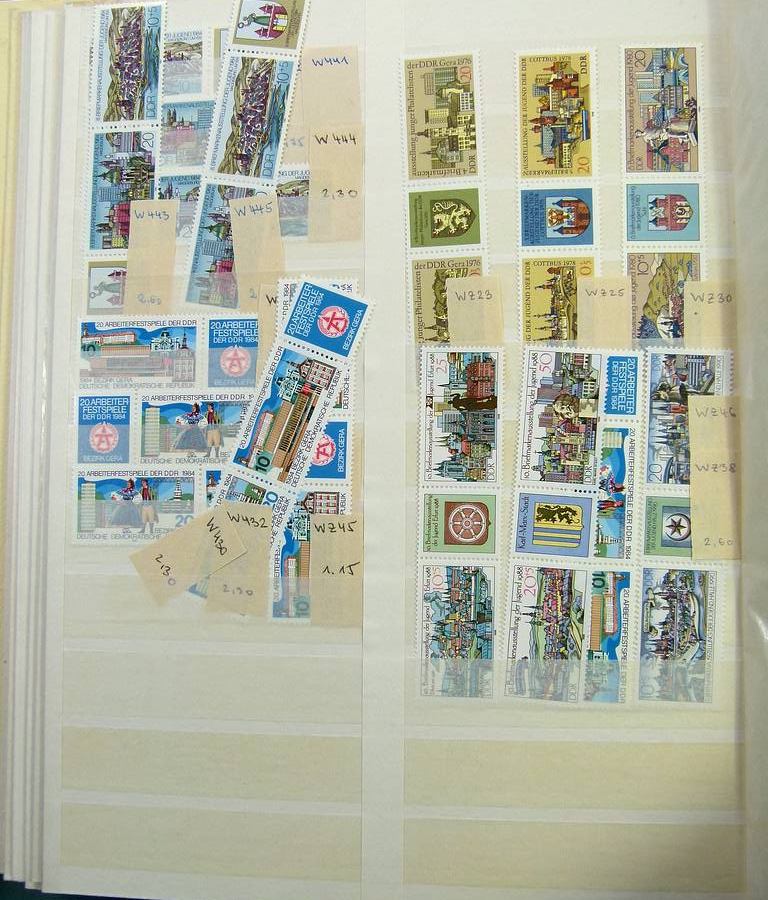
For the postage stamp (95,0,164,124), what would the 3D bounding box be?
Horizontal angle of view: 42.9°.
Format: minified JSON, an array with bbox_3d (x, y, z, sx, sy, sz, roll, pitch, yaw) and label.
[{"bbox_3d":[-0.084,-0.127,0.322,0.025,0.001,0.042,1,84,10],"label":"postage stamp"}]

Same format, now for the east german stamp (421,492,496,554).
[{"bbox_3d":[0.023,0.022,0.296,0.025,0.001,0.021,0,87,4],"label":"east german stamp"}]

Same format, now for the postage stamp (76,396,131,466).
[{"bbox_3d":[-0.094,-0.007,0.329,0.019,0.001,0.024,-1,87,11],"label":"postage stamp"}]

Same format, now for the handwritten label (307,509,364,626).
[{"bbox_3d":[-0.015,0.037,0.305,0.017,0.001,0.035,0,86,8],"label":"handwritten label"}]

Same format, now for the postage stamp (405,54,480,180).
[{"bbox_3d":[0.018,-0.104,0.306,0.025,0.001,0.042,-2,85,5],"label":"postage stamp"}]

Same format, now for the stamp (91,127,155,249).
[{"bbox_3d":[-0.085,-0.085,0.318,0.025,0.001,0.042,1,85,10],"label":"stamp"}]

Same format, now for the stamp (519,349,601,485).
[{"bbox_3d":[0.054,-0.010,0.298,0.025,0.001,0.043,5,86,5],"label":"stamp"}]

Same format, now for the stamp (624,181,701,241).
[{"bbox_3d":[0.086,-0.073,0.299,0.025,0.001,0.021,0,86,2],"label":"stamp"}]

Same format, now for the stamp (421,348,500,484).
[{"bbox_3d":[0.024,-0.010,0.300,0.025,0.001,0.043,1,86,5],"label":"stamp"}]

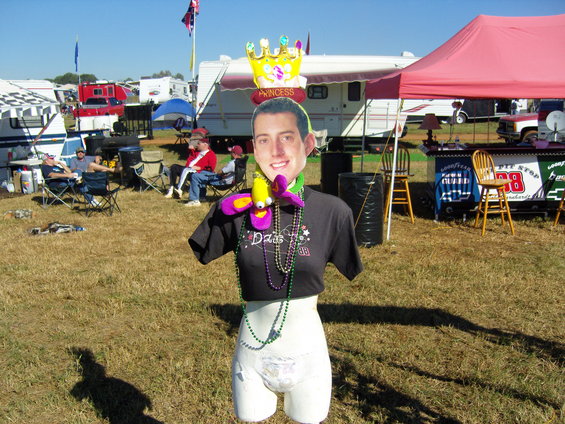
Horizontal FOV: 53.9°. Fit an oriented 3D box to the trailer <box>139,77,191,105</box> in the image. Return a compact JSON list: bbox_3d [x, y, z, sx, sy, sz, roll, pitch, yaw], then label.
[{"bbox_3d":[-10.900,-10.824,52.000,2.550,3.000,8.000,1,11,1],"label":"trailer"}]

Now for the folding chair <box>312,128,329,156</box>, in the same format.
[{"bbox_3d":[1.247,-2.110,17.300,0.820,0.880,0.620,4,11,15],"label":"folding chair"}]

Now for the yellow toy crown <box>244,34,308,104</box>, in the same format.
[{"bbox_3d":[-0.015,-0.438,1.720,0.182,0.205,0.150,1,11,0],"label":"yellow toy crown"}]

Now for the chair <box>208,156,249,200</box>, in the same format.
[{"bbox_3d":[-1.031,-0.630,10.600,0.650,0.860,0.820,3,11,11],"label":"chair"}]

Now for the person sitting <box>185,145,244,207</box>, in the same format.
[{"bbox_3d":[-1.286,-0.690,10.500,1.050,1.140,0.580,2,11,5],"label":"person sitting"}]

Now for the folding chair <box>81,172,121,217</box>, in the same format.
[{"bbox_3d":[-3.453,-0.431,10.569,0.780,0.840,0.620,2,11,11],"label":"folding chair"}]

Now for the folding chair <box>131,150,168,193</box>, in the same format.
[{"bbox_3d":[-2.864,-0.885,11.913,0.820,0.900,0.640,1,11,3],"label":"folding chair"}]

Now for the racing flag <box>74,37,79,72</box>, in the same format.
[{"bbox_3d":[-7.786,-5.958,21.000,0.200,1.380,0.160,-3,12,-16],"label":"racing flag"}]

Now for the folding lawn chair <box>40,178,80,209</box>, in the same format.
[{"bbox_3d":[-4.268,-0.487,10.600,0.630,0.850,0.820,-1,11,-10],"label":"folding lawn chair"}]

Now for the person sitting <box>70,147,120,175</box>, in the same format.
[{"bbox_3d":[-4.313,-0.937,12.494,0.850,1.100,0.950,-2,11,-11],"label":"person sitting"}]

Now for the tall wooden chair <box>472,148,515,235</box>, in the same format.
[{"bbox_3d":[2.711,-0.274,7.097,0.450,1.060,0.480,-3,12,-16],"label":"tall wooden chair"}]

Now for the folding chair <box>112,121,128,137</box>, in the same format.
[{"bbox_3d":[-6.587,-3.126,22.411,0.650,0.920,0.620,2,11,11],"label":"folding chair"}]

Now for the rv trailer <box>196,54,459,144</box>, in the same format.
[{"bbox_3d":[1.609,-3.752,19.339,8.750,3.220,2.450,2,11,11],"label":"rv trailer"}]

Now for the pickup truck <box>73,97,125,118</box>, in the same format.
[{"bbox_3d":[-10.300,-6.227,34.500,2.000,1.880,5.600,3,11,14],"label":"pickup truck"}]

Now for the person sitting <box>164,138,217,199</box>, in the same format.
[{"bbox_3d":[-1.902,-0.962,11.476,1.020,1.280,0.650,-3,12,-17],"label":"person sitting"}]

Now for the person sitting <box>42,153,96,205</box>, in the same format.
[{"bbox_3d":[-4.257,-0.661,11.095,1.030,1.080,0.640,1,11,6],"label":"person sitting"}]

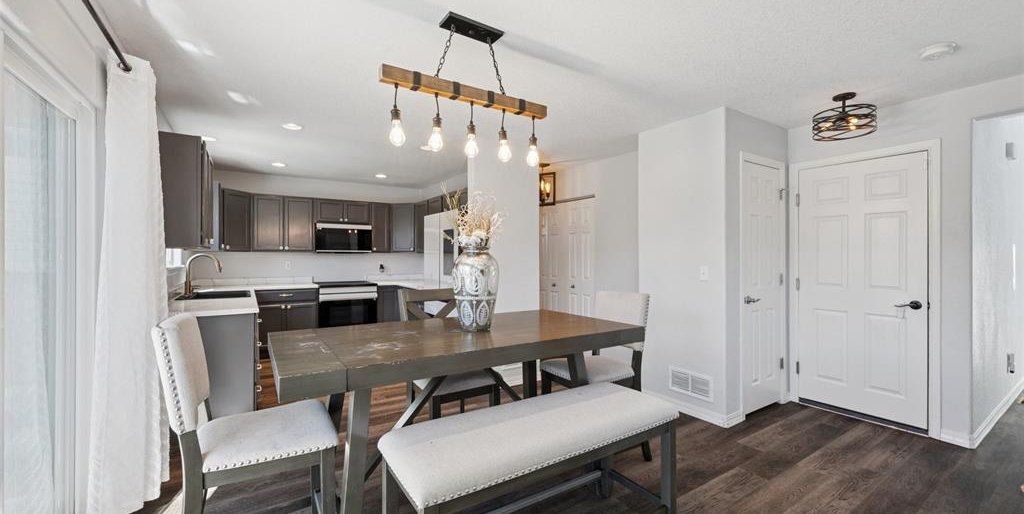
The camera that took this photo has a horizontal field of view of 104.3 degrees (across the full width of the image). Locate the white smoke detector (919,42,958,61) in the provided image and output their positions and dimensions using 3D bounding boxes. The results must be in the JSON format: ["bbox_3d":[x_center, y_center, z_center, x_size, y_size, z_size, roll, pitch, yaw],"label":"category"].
[{"bbox_3d":[2.340,-1.122,2.180,0.150,0.040,0.150,0,0,-33],"label":"white smoke detector"}]

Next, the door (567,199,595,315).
[{"bbox_3d":[0.852,0.293,5.203,0.040,2.010,0.600,0,0,-35],"label":"door"}]

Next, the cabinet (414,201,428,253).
[{"bbox_3d":[-1.192,-0.449,5.936,0.320,0.752,0.480,0,0,-33],"label":"cabinet"}]

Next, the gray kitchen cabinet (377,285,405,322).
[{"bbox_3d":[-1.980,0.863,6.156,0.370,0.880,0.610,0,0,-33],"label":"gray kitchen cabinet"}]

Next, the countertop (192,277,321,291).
[{"bbox_3d":[-3.344,0.343,5.239,1.375,0.140,0.630,0,0,-33],"label":"countertop"}]

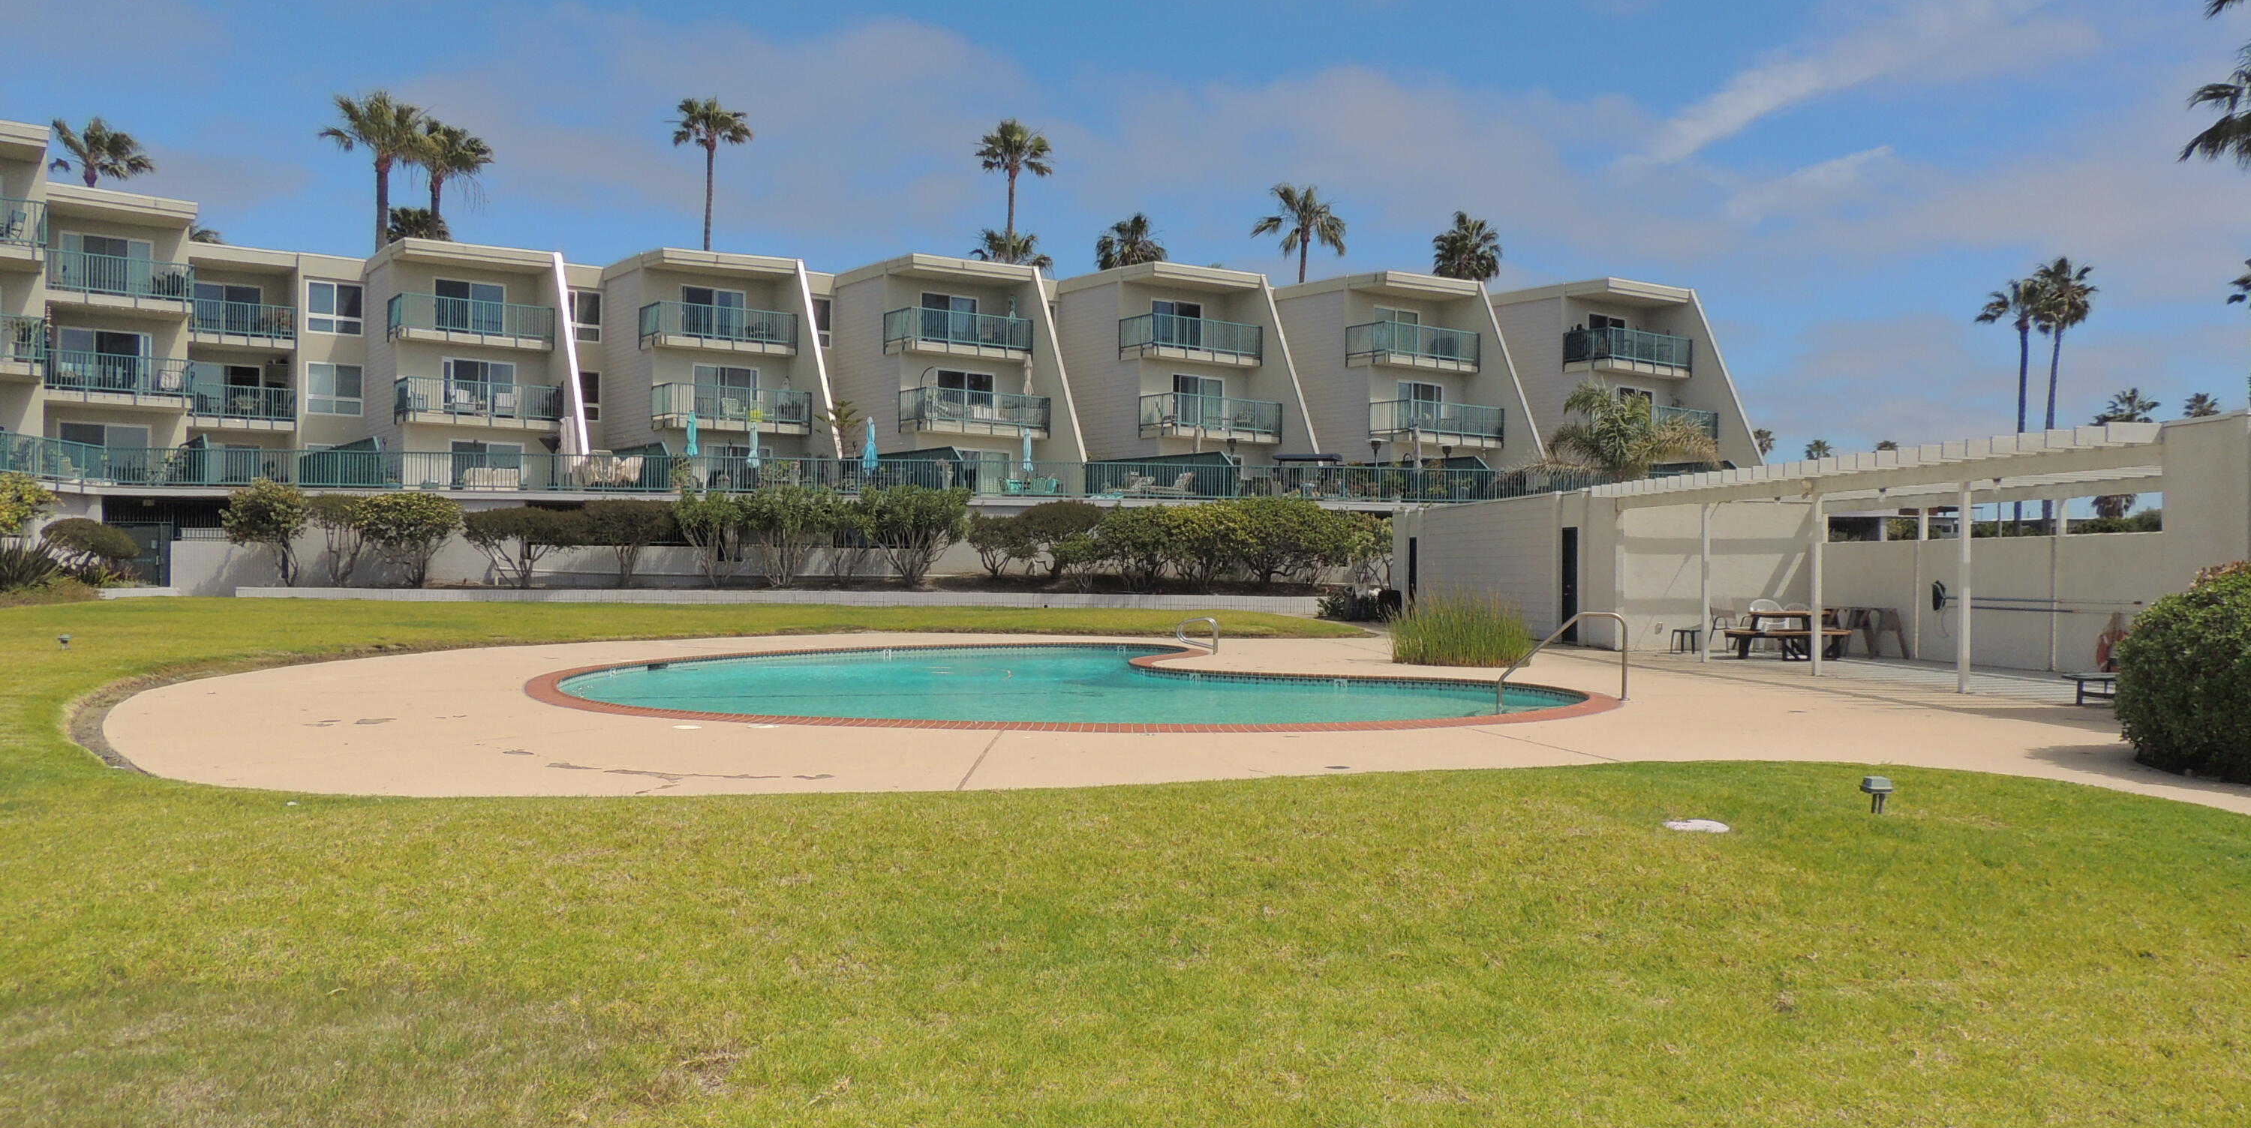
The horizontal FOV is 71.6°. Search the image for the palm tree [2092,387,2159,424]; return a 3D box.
[{"bbox_3d":[51.149,-3.387,79.984,3.515,11.345,3.515,1,0,0],"label":"palm tree"}]

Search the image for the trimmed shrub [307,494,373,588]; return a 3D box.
[{"bbox_3d":[-22.405,-0.702,44.485,1.947,2.657,1.850,1,0,-7],"label":"trimmed shrub"}]

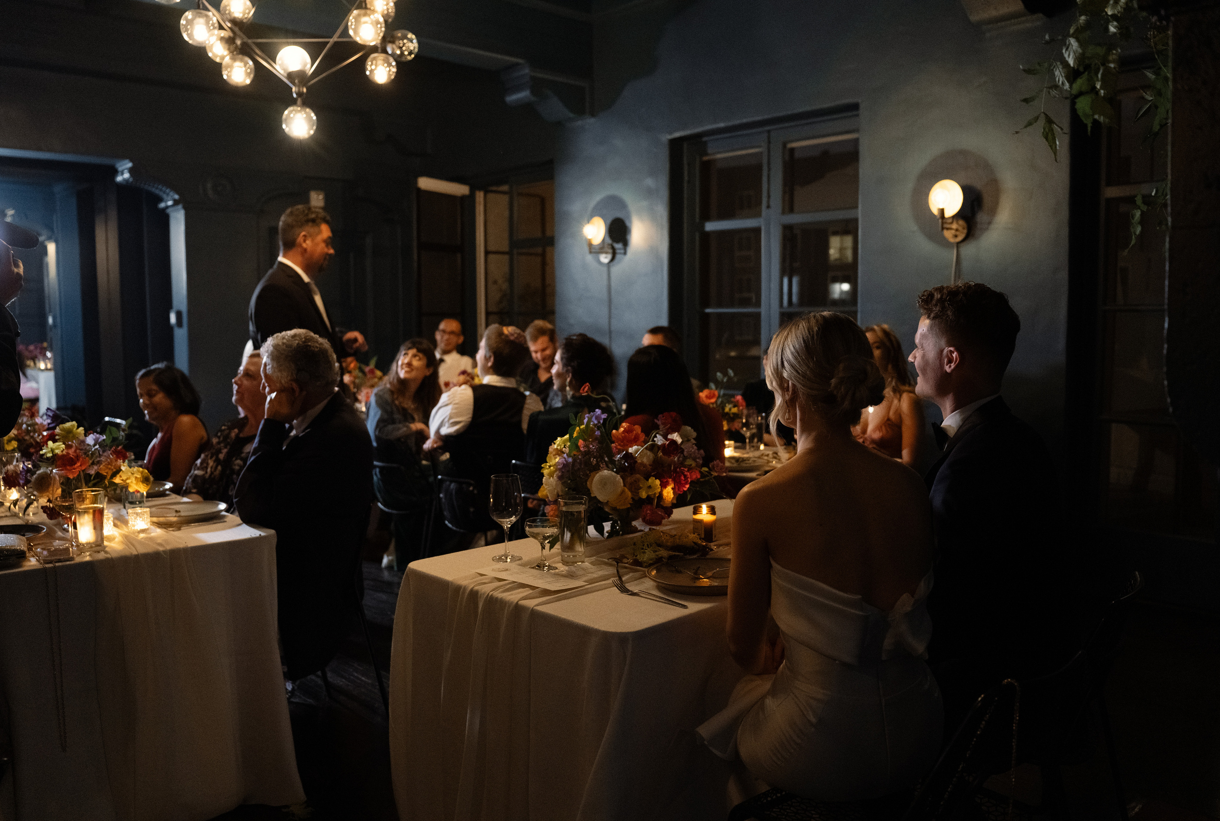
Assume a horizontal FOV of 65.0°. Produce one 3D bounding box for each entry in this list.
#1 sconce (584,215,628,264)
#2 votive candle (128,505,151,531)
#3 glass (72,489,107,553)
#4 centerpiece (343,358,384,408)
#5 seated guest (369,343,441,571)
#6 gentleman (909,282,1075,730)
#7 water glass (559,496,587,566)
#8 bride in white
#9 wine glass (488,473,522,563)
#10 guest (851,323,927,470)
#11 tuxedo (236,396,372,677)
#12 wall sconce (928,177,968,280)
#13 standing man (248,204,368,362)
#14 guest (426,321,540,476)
[{"bbox_3d":[-0.076,-1.178,6.610,0.200,0.330,0.200,-5,7,-43],"label":"sconce"},{"bbox_3d":[-1.349,0.304,2.743,0.068,0.068,0.068,0,5,0],"label":"votive candle"},{"bbox_3d":[-1.315,0.276,2.420,0.072,0.146,0.072,0,5,0],"label":"glass"},{"bbox_3d":[-1.629,-0.157,6.301,0.400,0.390,0.400,-5,7,-44],"label":"centerpiece"},{"bbox_3d":[-0.976,0.270,4.864,0.720,1.280,0.500,3,6,30],"label":"seated guest"},{"bbox_3d":[0.675,0.429,2.155,0.720,1.410,0.520,4,6,39],"label":"gentleman"},{"bbox_3d":[-0.089,0.284,2.281,0.067,0.152,0.067,0,5,0],"label":"water glass"},{"bbox_3d":[0.337,0.474,1.963,0.450,1.330,0.720,-4,7,-37],"label":"bride in white"},{"bbox_3d":[-0.258,0.261,2.355,0.083,0.212,0.083,0,5,0],"label":"wine glass"},{"bbox_3d":[1.115,0.293,4.244,0.650,1.320,0.480,-4,6,-35],"label":"guest"},{"bbox_3d":[-0.981,0.422,2.882,0.620,0.930,0.530,-2,6,-22],"label":"tuxedo"},{"bbox_3d":[1.589,-0.846,4.507,0.170,0.480,0.165,-5,7,-44],"label":"wall sconce"},{"bbox_3d":[-1.149,0.112,3.668,0.460,1.800,0.540,-1,5,-5],"label":"standing man"},{"bbox_3d":[-0.559,0.271,4.293,0.520,1.310,0.700,-5,7,-43],"label":"guest"}]

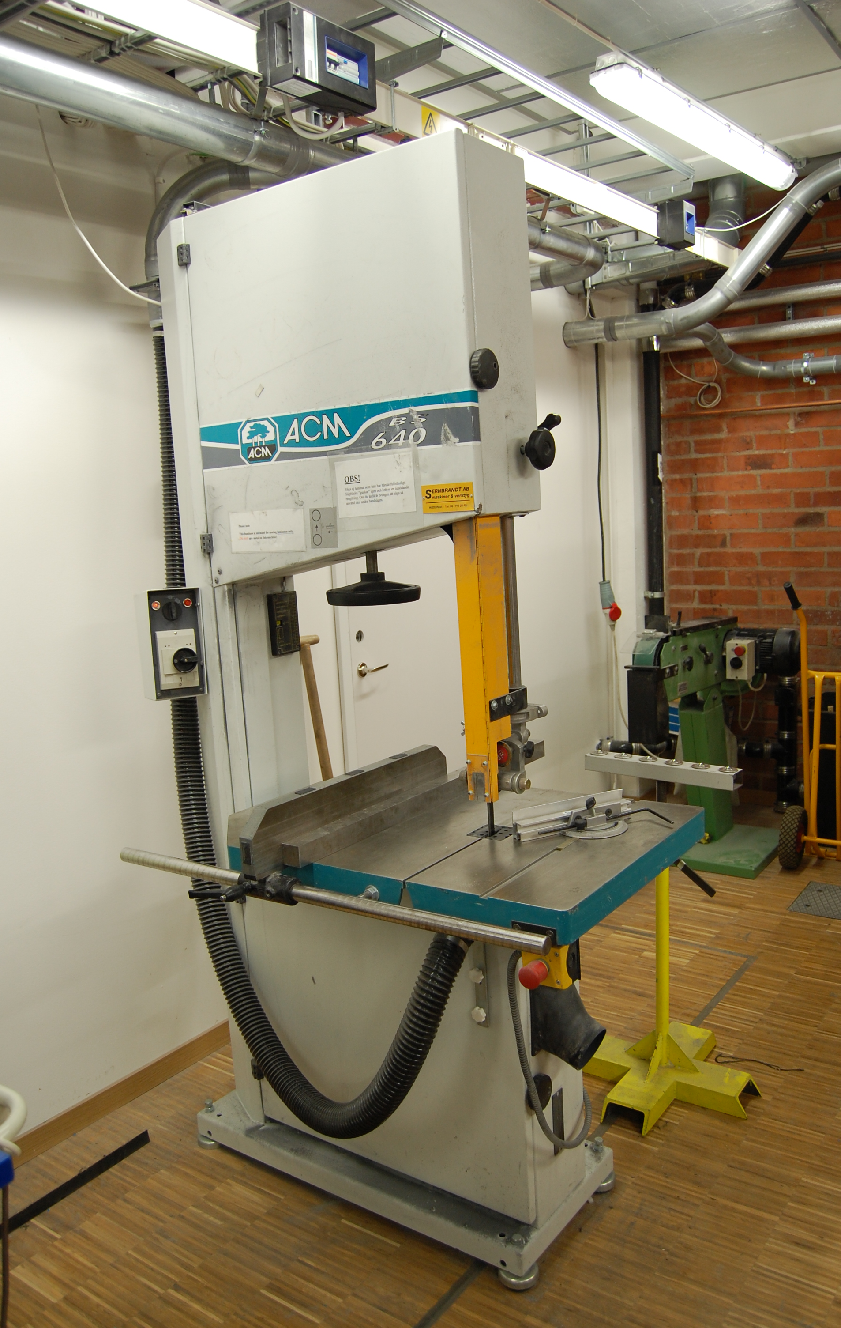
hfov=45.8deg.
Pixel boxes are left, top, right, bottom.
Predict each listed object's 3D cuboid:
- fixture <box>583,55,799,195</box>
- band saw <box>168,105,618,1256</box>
[{"bbox_3d":[0.929,-1.713,3.223,0.150,0.100,1.280,4,12,40],"label":"fixture"},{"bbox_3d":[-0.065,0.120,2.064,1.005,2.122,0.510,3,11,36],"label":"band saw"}]

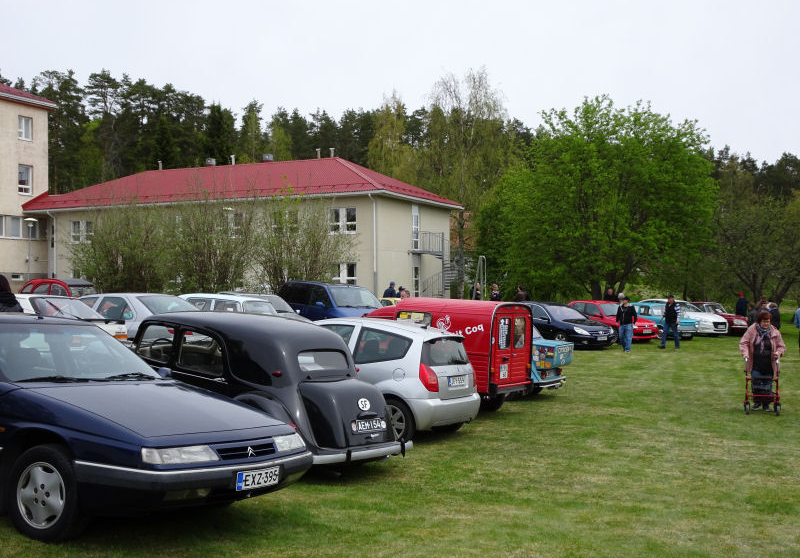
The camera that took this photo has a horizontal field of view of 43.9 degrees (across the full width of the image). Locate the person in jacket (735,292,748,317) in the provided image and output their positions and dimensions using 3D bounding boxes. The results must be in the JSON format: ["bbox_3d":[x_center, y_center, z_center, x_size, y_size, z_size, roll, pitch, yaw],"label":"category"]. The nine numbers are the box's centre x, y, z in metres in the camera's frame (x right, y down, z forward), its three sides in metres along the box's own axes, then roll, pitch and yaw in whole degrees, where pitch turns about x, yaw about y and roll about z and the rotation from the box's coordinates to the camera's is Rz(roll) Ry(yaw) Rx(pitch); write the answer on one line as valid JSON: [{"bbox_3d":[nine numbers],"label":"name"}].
[{"bbox_3d":[15.482,1.500,45.011,0.550,1.780,0.400,2,-1,-35],"label":"person in jacket"}]

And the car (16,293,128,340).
[{"bbox_3d":[-6.183,0.890,15.008,4.230,1.360,1.670,1,-1,26],"label":"car"}]

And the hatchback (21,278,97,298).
[{"bbox_3d":[-10.470,0.804,31.560,3.830,1.600,1.480,0,-1,22],"label":"hatchback"}]

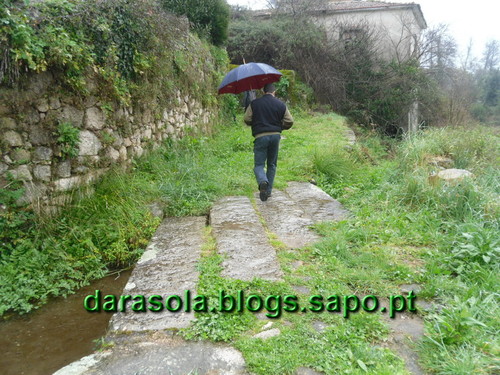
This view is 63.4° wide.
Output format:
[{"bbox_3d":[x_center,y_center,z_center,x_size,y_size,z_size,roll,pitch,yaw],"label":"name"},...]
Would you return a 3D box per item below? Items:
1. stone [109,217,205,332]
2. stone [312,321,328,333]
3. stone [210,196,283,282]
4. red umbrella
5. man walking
[{"bbox_3d":[-0.751,0.767,3.988,0.547,0.200,2.558,-1,13,-4],"label":"stone"},{"bbox_3d":[0.481,0.963,2.764,0.120,0.050,0.130,2,13,11],"label":"stone"},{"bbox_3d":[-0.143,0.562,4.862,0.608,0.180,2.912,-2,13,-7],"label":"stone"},{"bbox_3d":[0.029,-1.474,6.084,0.980,0.800,0.980,-15,3,0],"label":"red umbrella"},{"bbox_3d":[0.280,-0.651,5.964,0.700,1.680,0.550,0,13,2],"label":"man walking"}]

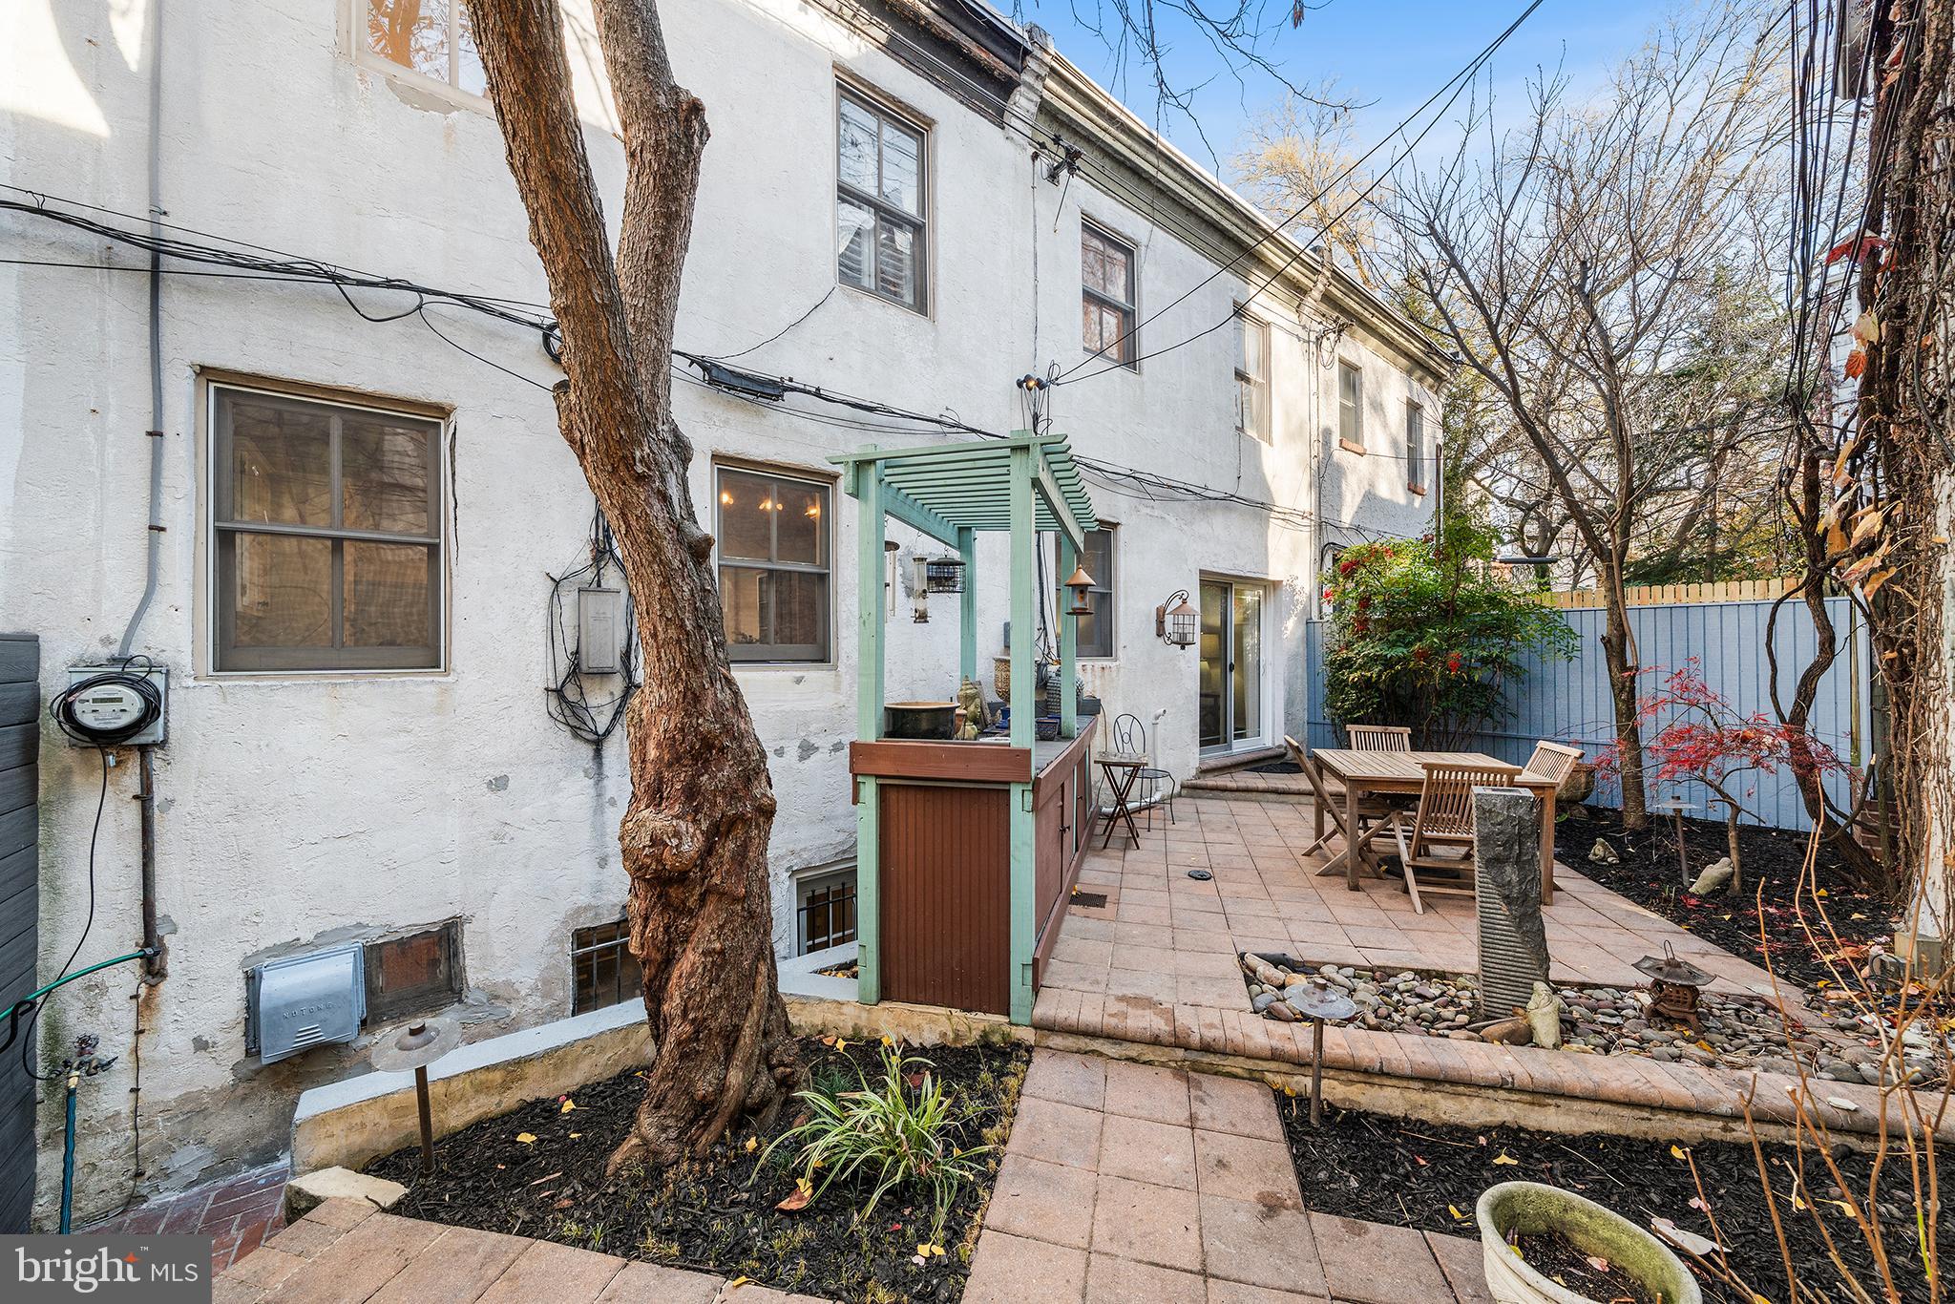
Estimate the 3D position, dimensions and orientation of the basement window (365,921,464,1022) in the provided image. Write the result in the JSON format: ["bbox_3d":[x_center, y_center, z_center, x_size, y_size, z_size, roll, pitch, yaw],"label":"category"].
[{"bbox_3d":[-2.874,1.637,3.340,0.390,0.410,0.080,0,0,-38],"label":"basement window"}]

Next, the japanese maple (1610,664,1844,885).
[{"bbox_3d":[4.952,0.815,4.279,1.100,1.500,1.150,0,0,-41],"label":"japanese maple"}]

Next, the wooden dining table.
[{"bbox_3d":[3.202,1.207,4.789,1.200,0.740,1.260,0,0,14],"label":"wooden dining table"}]

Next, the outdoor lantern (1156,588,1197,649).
[{"bbox_3d":[2.128,-0.341,6.911,0.320,0.600,0.420,0,0,-38],"label":"outdoor lantern"}]

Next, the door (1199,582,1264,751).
[{"bbox_3d":[3.188,0.211,8.118,1.780,2.060,0.120,0,0,-38],"label":"door"}]

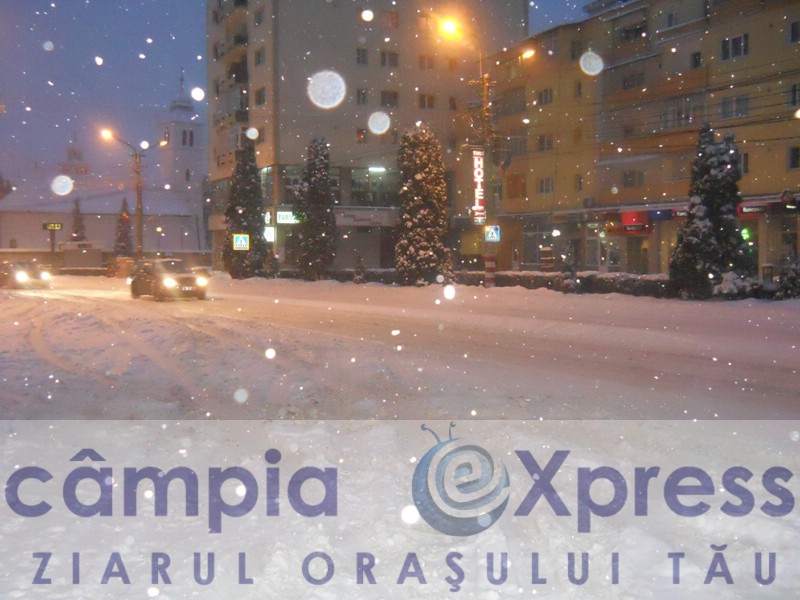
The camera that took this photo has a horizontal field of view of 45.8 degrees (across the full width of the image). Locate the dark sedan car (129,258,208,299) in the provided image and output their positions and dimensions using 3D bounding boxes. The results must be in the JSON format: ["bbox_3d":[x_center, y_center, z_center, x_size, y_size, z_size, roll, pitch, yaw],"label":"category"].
[{"bbox_3d":[-8.607,-0.757,35.000,1.750,1.500,4.200,-1,3,-29],"label":"dark sedan car"}]

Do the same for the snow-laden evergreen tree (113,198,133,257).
[{"bbox_3d":[-21.380,-4.892,73.000,1.750,5.860,1.750,0,3,0],"label":"snow-laden evergreen tree"}]

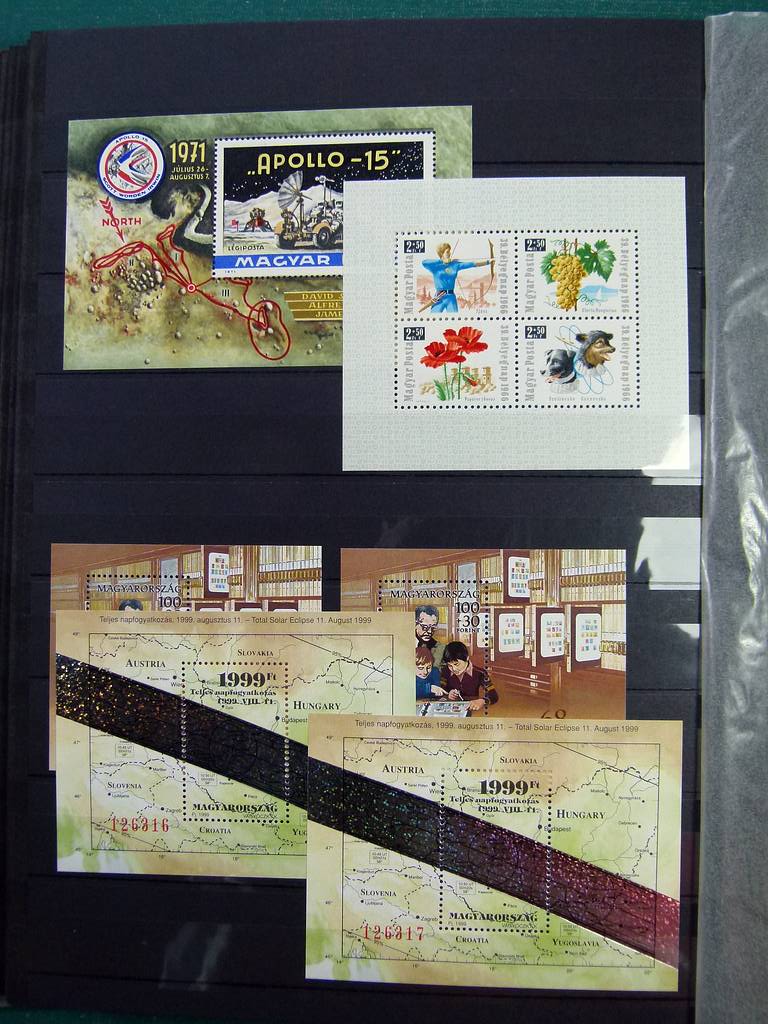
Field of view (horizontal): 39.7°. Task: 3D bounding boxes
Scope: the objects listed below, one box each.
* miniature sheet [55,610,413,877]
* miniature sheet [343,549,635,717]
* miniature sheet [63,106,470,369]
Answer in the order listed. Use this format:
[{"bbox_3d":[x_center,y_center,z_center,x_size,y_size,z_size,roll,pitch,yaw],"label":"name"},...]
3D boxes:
[{"bbox_3d":[-0.043,0.067,0.305,0.105,0.001,0.076,0,89,4],"label":"miniature sheet"},{"bbox_3d":[0.028,0.044,0.300,0.080,0.001,0.066,0,89,4],"label":"miniature sheet"},{"bbox_3d":[-0.034,-0.079,0.308,0.119,0.001,0.075,0,89,4],"label":"miniature sheet"}]

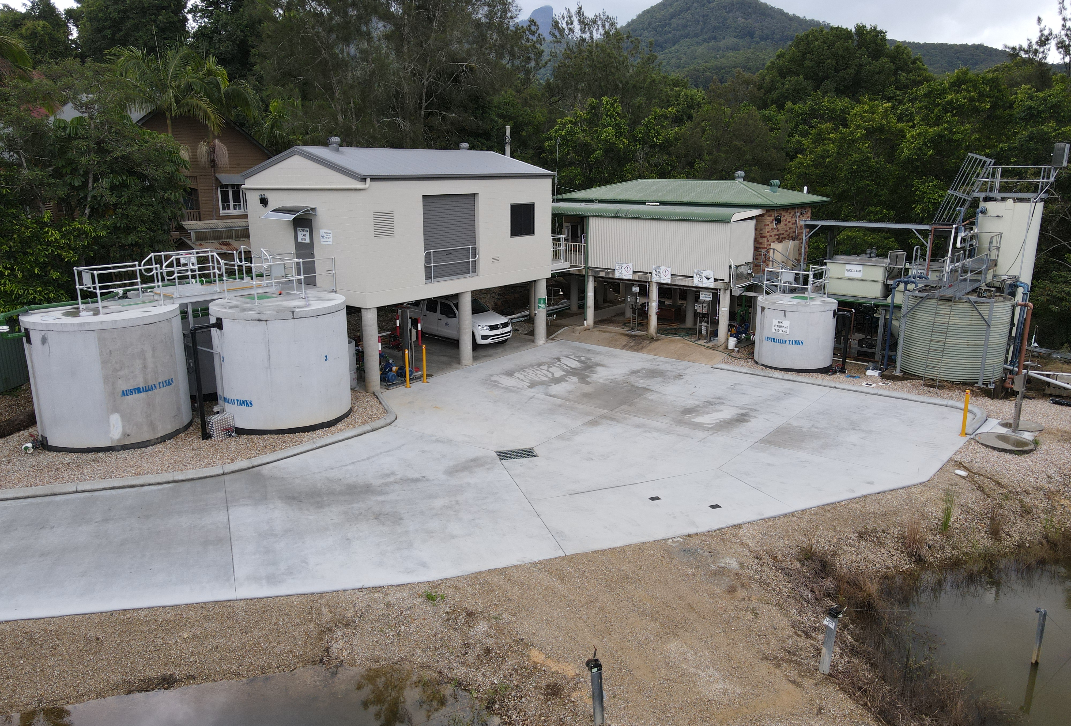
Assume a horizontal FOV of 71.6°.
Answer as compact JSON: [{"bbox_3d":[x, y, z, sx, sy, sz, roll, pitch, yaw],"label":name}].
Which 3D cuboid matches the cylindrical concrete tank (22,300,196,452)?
[{"bbox_3d":[-10.750,0.196,18.836,3.434,3.149,3.434,-8,17,-30],"label":"cylindrical concrete tank"}]

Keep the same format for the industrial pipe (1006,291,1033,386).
[{"bbox_3d":[14.916,-0.540,22.991,0.461,2.711,0.350,10,17,32],"label":"industrial pipe"}]

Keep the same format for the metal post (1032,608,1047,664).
[{"bbox_3d":[7.726,4.185,11.359,0.150,0.930,0.140,11,18,36],"label":"metal post"}]

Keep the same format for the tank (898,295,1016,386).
[{"bbox_3d":[13.424,-0.934,23.896,3.030,2.400,3.030,9,17,29],"label":"tank"}]

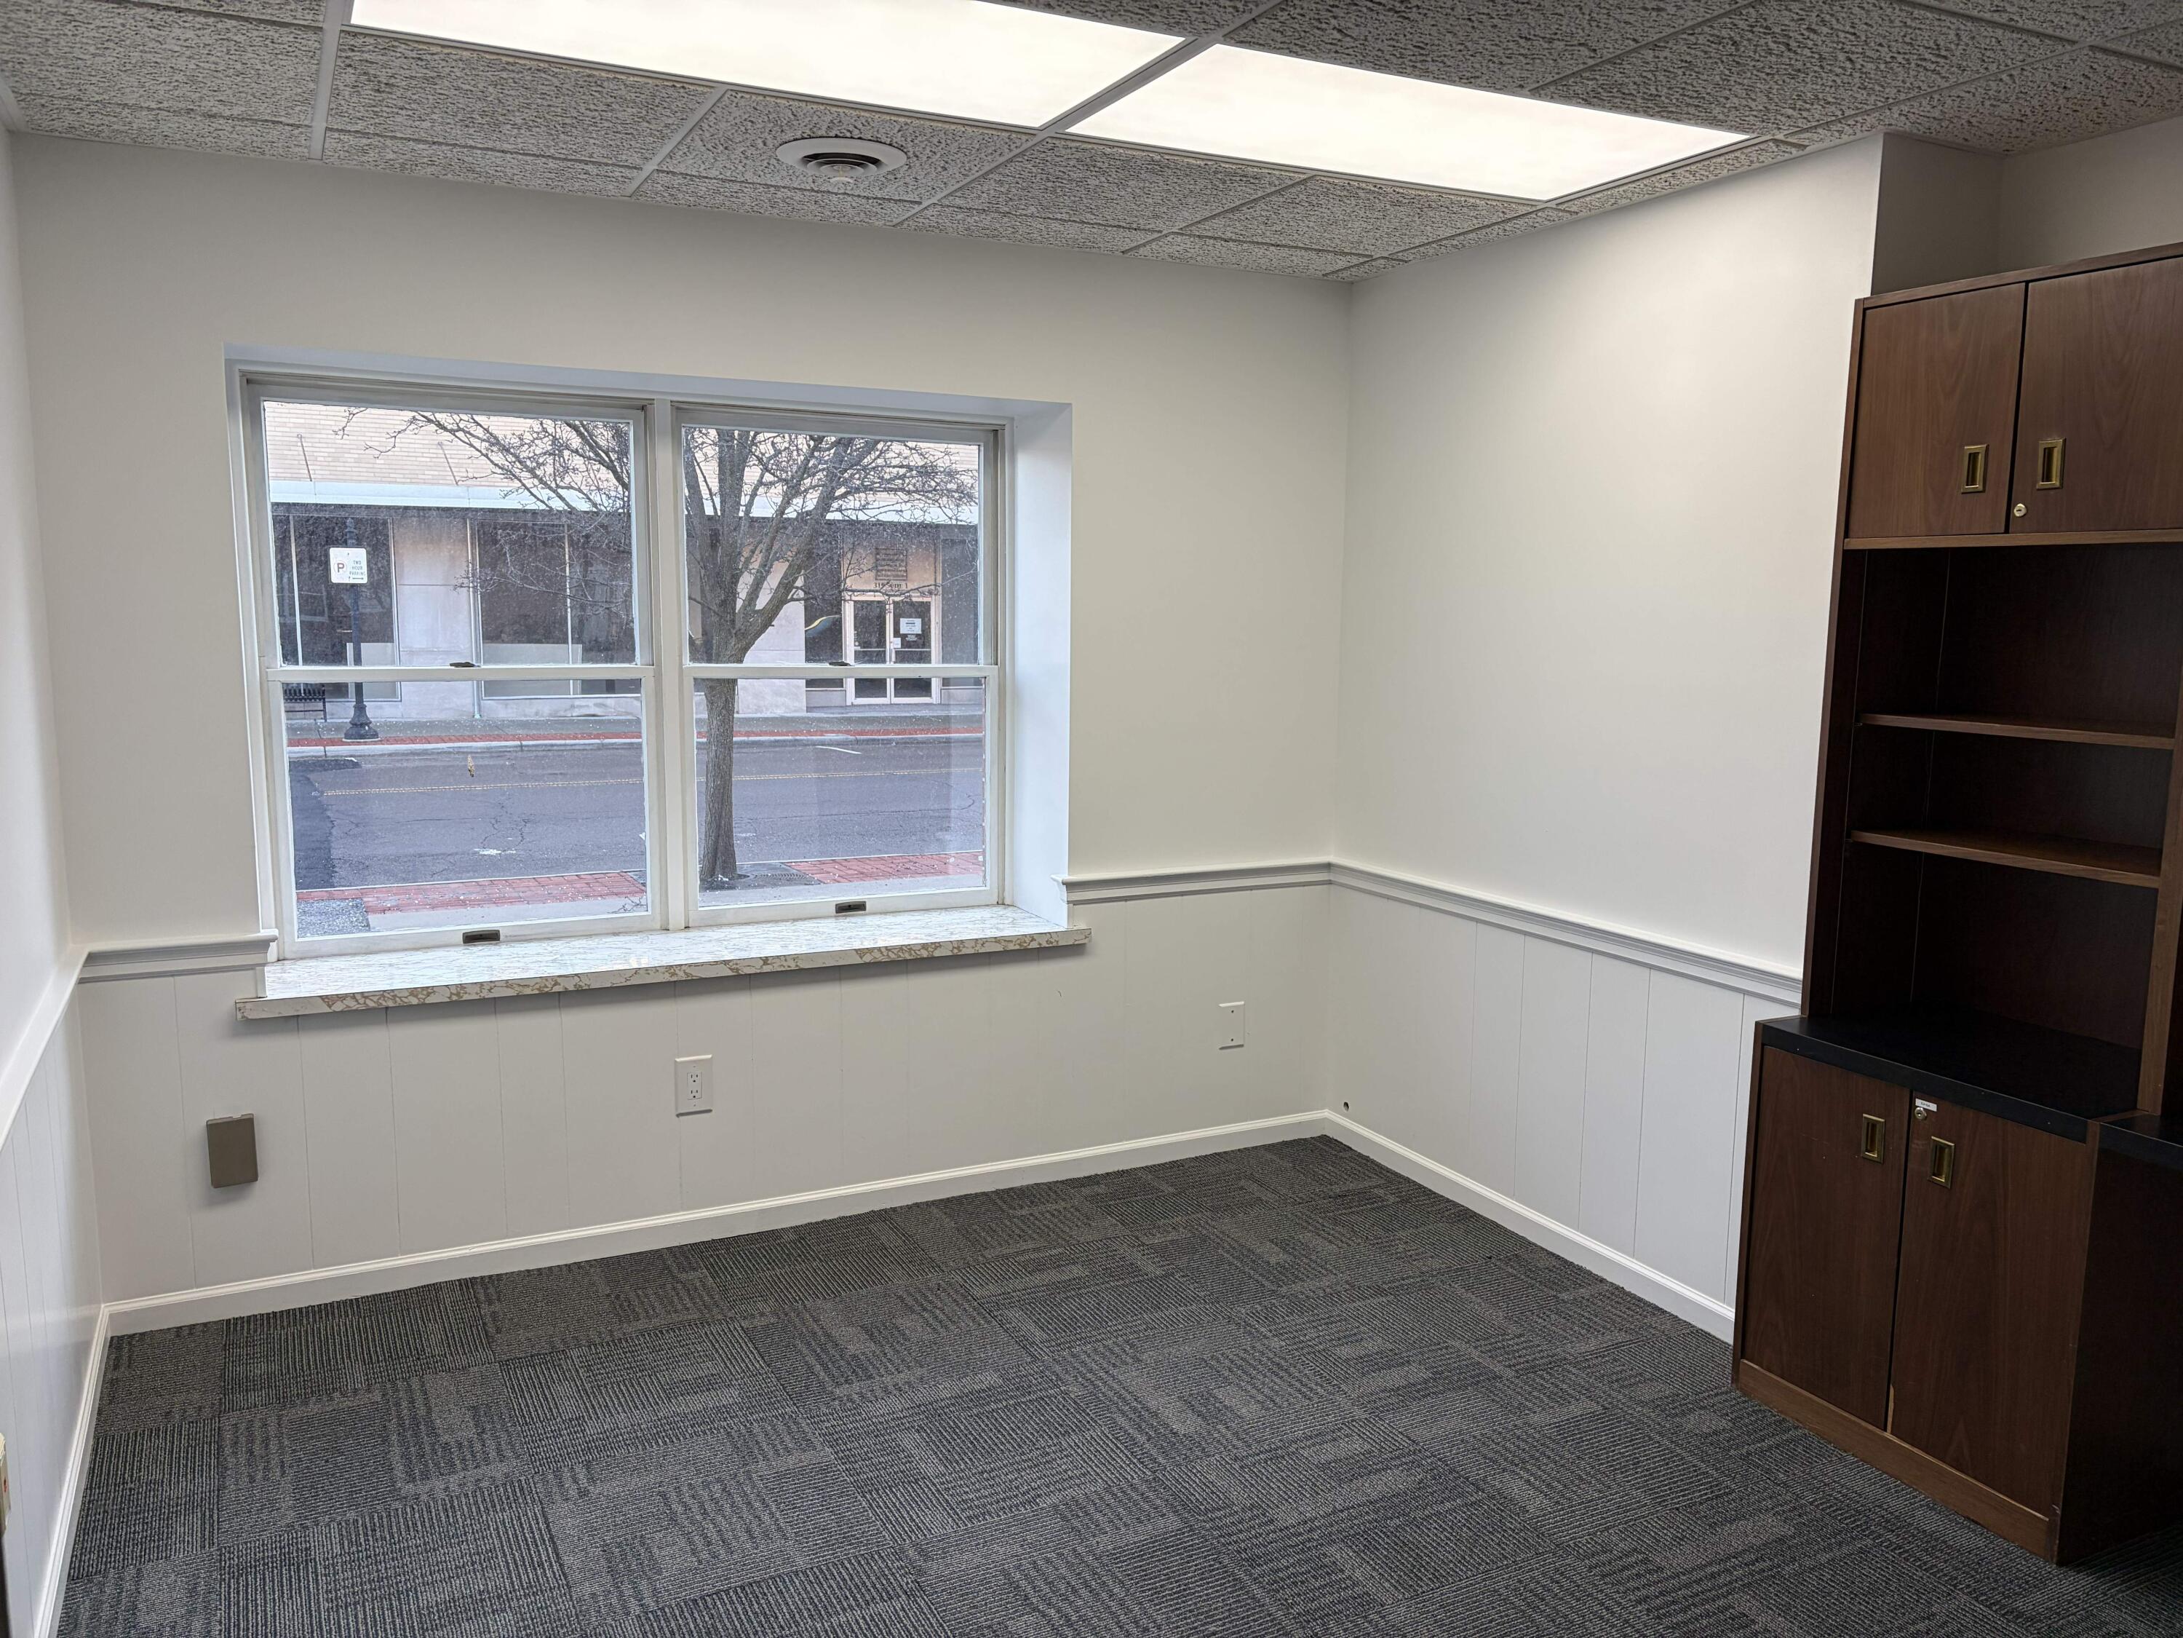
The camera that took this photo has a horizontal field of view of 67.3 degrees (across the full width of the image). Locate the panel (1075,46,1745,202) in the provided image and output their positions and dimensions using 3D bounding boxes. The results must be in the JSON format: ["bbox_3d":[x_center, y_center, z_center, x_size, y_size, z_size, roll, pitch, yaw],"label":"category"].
[{"bbox_3d":[0.599,-1.300,3.064,1.180,0.050,0.580,-3,9,-26],"label":"panel"}]

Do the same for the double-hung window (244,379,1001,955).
[{"bbox_3d":[-1.080,-0.372,4.175,1.860,1.340,0.100,-3,9,-26],"label":"double-hung window"}]

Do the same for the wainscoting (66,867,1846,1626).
[{"bbox_3d":[-0.316,0.707,3.354,3.085,0.816,1.640,-3,9,-26],"label":"wainscoting"}]

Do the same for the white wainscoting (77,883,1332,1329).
[{"bbox_3d":[-0.675,0.629,4.076,3.084,0.772,0.050,-3,9,-26],"label":"white wainscoting"}]

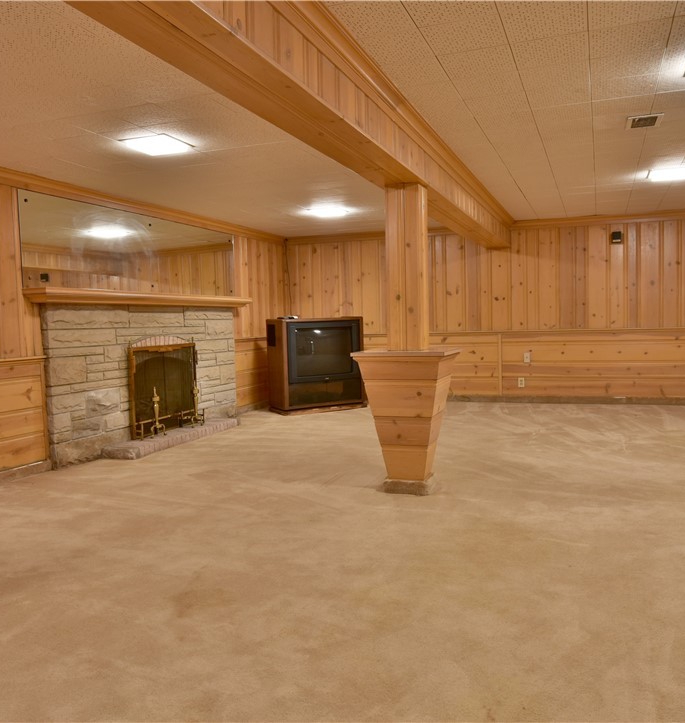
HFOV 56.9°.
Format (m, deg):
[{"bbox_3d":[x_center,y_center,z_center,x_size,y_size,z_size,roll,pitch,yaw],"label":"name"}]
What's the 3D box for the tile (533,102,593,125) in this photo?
[{"bbox_3d":[1.246,-1.401,3.574,0.305,0.018,0.305,0,4,22],"label":"tile"}]

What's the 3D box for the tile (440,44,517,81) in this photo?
[{"bbox_3d":[0.615,-1.343,2.839,0.305,0.020,0.305,0,4,22],"label":"tile"}]

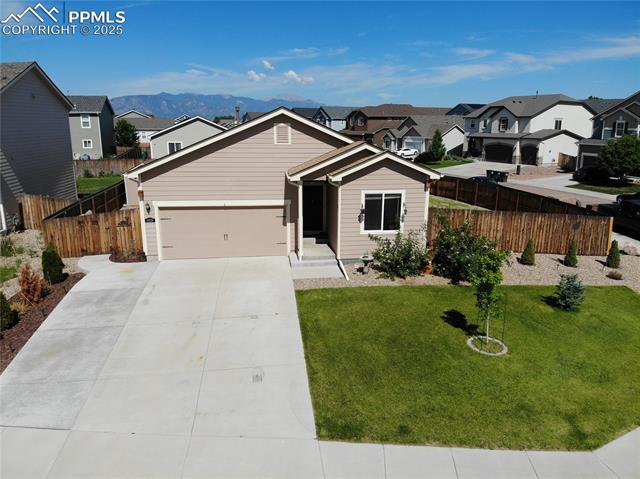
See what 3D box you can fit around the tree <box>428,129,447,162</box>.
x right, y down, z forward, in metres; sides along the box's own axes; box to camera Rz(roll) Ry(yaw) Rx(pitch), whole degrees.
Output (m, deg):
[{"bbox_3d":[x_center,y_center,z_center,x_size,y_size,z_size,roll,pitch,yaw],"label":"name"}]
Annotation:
[{"bbox_3d":[16.779,-13.340,62.836,2.589,4.636,2.466,-1,15,-9],"label":"tree"}]

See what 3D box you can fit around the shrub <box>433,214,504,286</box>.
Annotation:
[{"bbox_3d":[5.148,0.368,15.461,2.506,2.337,2.267,-1,15,-9],"label":"shrub"}]

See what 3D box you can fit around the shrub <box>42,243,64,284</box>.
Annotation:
[{"bbox_3d":[-9.143,0.797,15.153,0.685,1.427,0.653,-1,15,-9],"label":"shrub"}]

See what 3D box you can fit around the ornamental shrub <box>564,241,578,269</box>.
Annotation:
[{"bbox_3d":[10.522,0.558,18.402,0.600,1.180,0.580,9,17,30],"label":"ornamental shrub"}]

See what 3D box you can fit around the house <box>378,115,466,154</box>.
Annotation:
[{"bbox_3d":[22.777,-20.985,88.258,12.000,6.800,14.500,-10,18,-35],"label":"house"}]

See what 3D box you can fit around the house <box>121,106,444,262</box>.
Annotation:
[{"bbox_3d":[-2.720,-3.493,22.822,12.500,6.000,14.800,-1,15,-9],"label":"house"}]

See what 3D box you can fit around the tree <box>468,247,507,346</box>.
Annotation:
[{"bbox_3d":[4.385,1.547,11.702,0.984,2.667,0.937,-1,15,-9],"label":"tree"}]

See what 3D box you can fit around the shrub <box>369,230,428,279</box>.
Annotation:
[{"bbox_3d":[2.988,0.363,16.756,2.200,1.650,1.950,-2,14,-7],"label":"shrub"}]

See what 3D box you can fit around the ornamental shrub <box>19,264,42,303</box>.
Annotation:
[{"bbox_3d":[-9.354,1.333,14.175,0.760,1.250,0.720,-10,17,-34],"label":"ornamental shrub"}]

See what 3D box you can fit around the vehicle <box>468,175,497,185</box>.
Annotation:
[{"bbox_3d":[12.429,-4.093,33.517,1.850,1.460,4.700,-3,15,-11],"label":"vehicle"}]

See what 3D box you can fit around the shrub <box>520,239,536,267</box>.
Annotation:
[{"bbox_3d":[8.093,0.494,17.117,0.543,1.016,0.517,-1,15,-9],"label":"shrub"}]

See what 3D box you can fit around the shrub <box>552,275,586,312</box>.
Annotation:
[{"bbox_3d":[8.548,1.698,15.094,1.080,1.250,1.050,9,17,30],"label":"shrub"}]

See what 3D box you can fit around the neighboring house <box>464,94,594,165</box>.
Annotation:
[{"bbox_3d":[28.950,-14.716,58.399,12.000,8.500,14.500,-4,15,-17],"label":"neighboring house"}]

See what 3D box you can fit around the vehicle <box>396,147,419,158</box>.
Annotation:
[{"bbox_3d":[14.656,-14.564,73.827,4.700,1.400,1.880,-8,16,-29],"label":"vehicle"}]

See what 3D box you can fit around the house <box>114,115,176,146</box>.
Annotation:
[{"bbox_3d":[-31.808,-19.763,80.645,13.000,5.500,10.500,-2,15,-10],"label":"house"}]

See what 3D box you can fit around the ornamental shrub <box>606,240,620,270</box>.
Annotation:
[{"bbox_3d":[11.760,0.576,17.656,0.453,1.103,0.431,-1,15,-9],"label":"ornamental shrub"}]

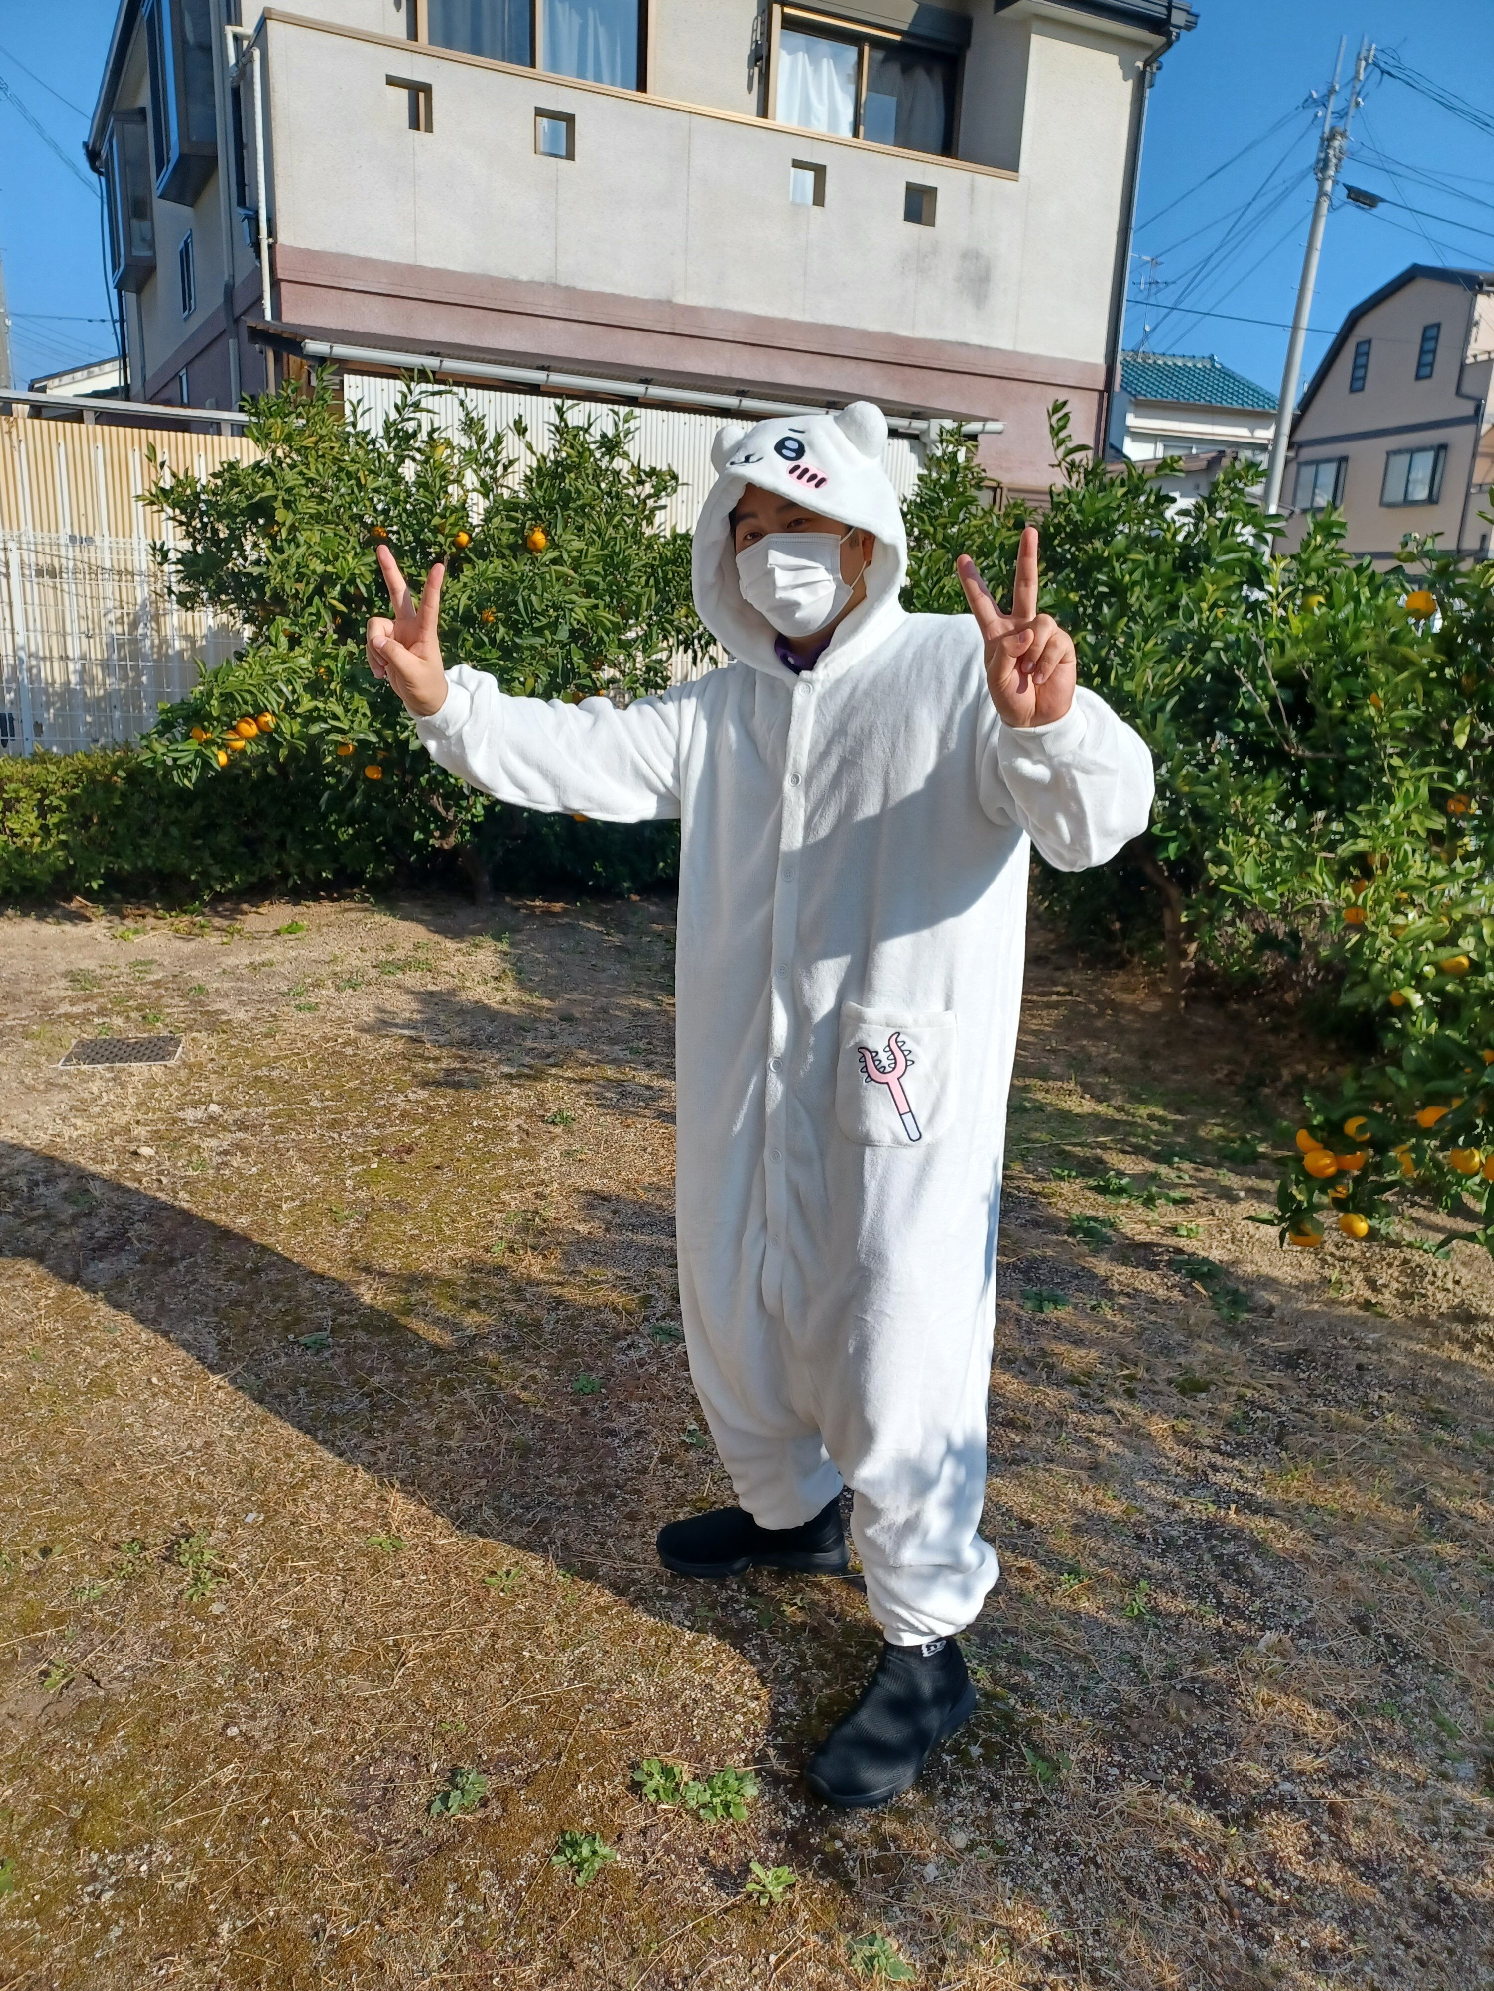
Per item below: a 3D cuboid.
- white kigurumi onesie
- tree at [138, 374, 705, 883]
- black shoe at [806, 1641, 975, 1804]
[{"bbox_3d":[0.074,0.113,1.837,0.790,1.630,0.570,13,19,32],"label":"white kigurumi onesie"},{"bbox_3d":[-1.423,-1.550,6.544,2.585,2.328,2.300,3,16,0],"label":"tree"},{"bbox_3d":[0.204,0.958,1.953,0.113,0.155,0.298,17,21,41],"label":"black shoe"}]

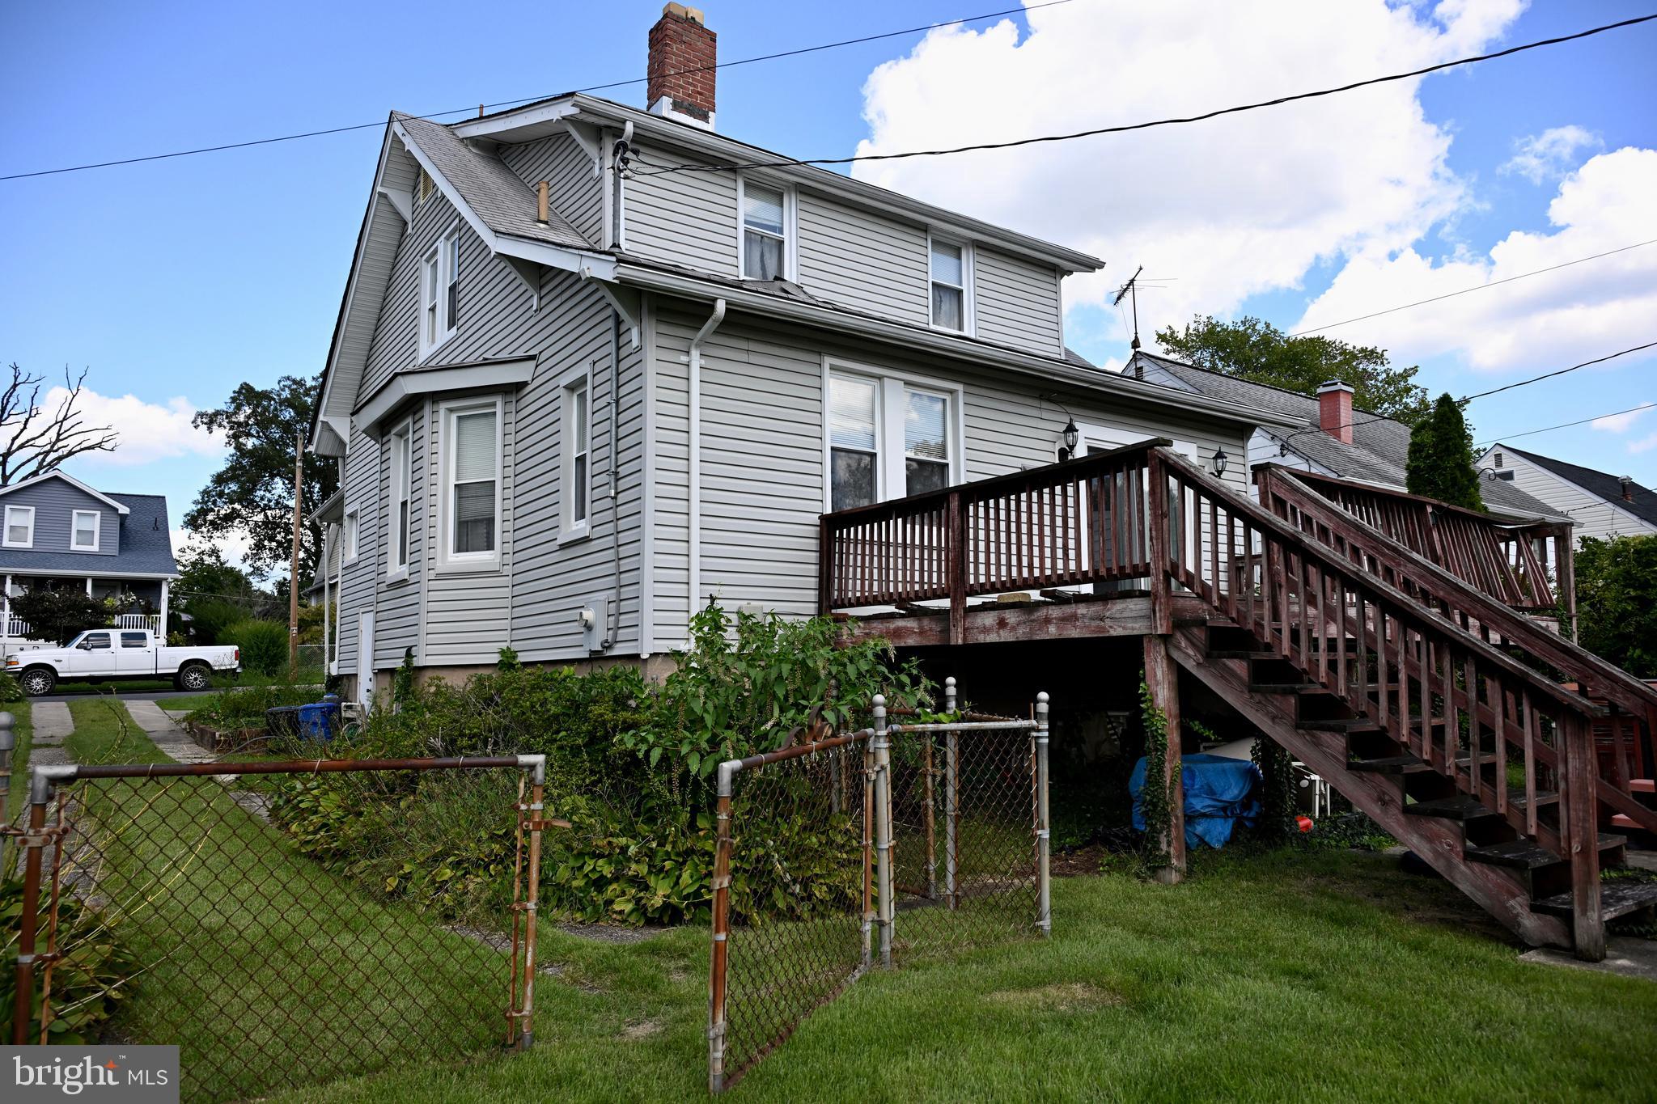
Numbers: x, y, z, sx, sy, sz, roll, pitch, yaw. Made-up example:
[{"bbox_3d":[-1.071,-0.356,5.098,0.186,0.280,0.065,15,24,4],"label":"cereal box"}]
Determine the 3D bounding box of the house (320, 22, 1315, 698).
[{"bbox_3d":[-1.777,-1.479,16.337,9.350,8.850,13.200,4,-9,-35],"label":"house"}]

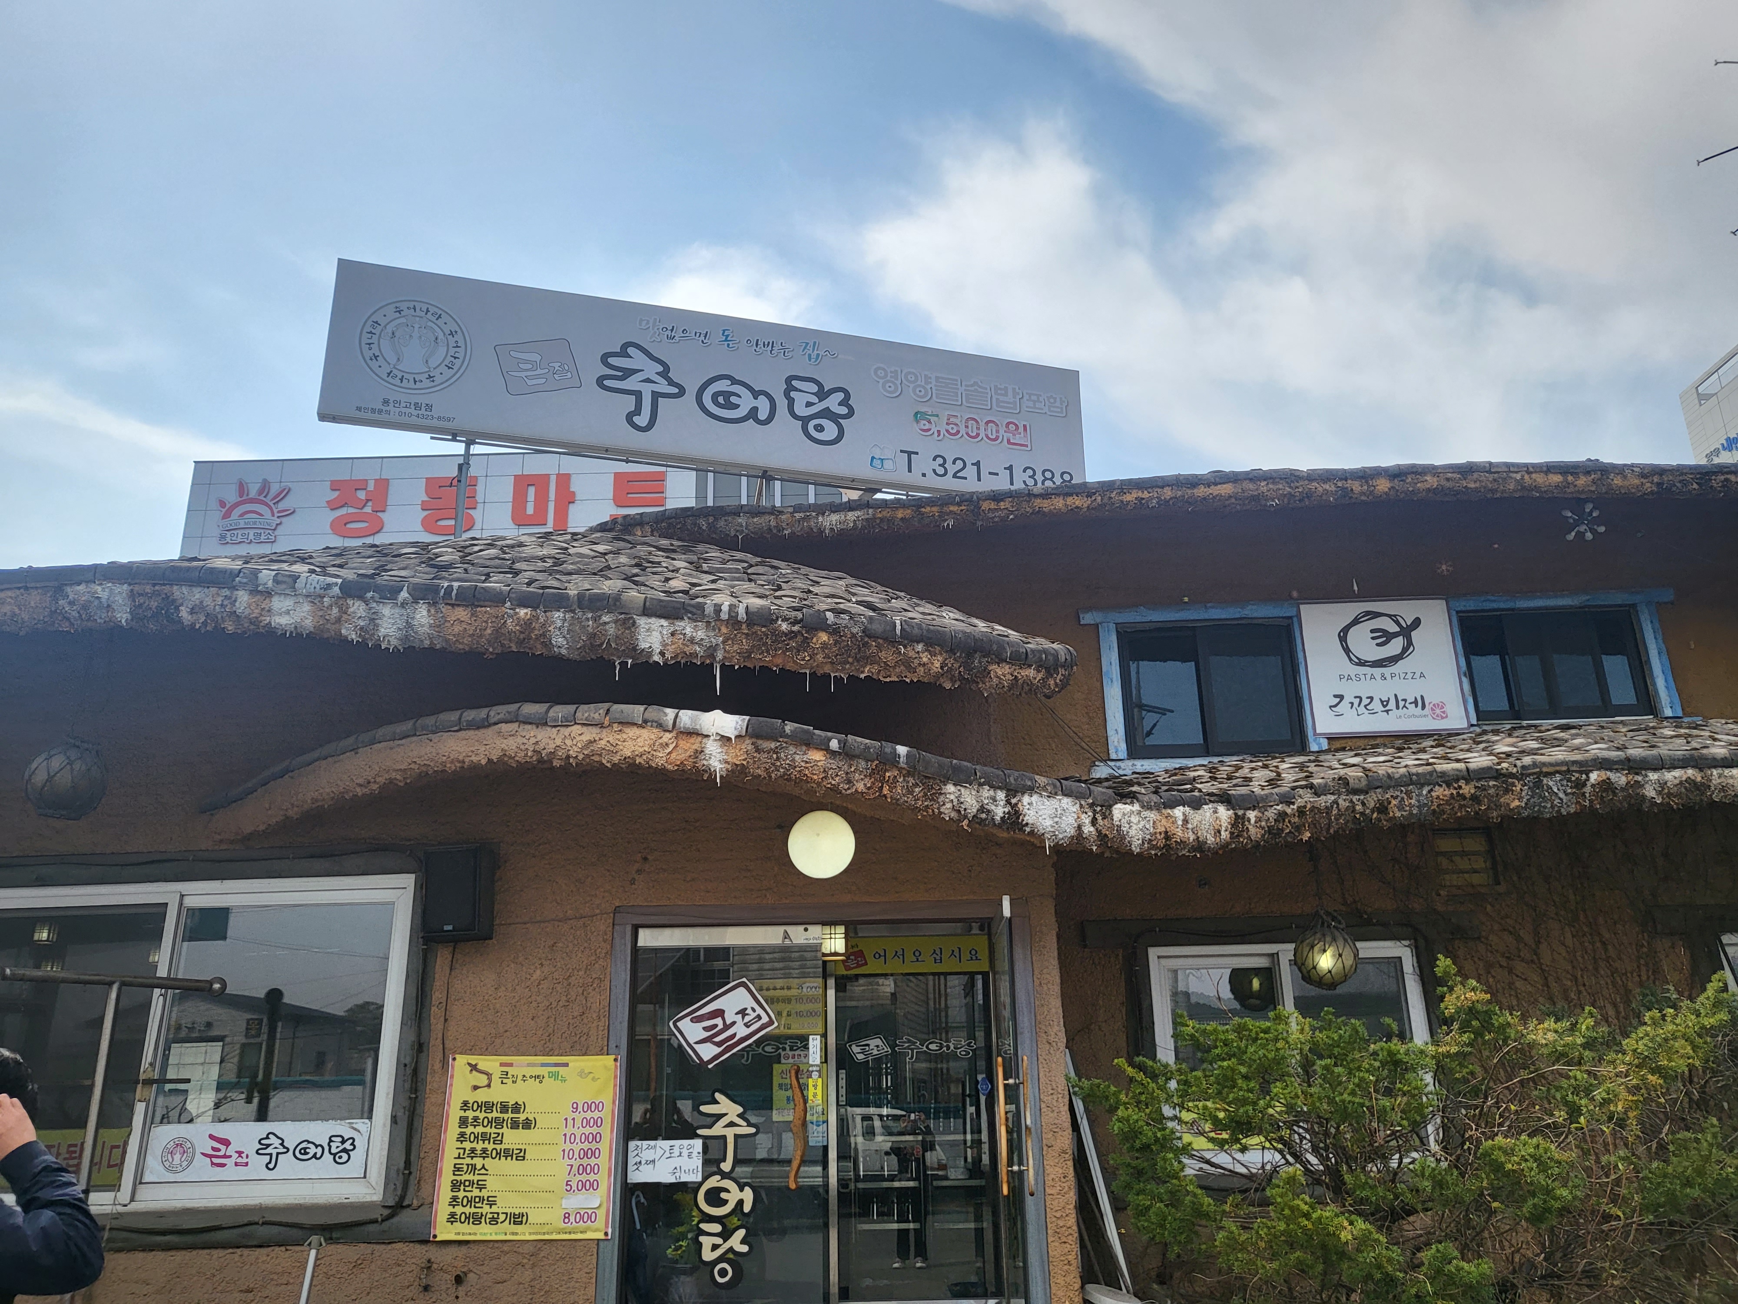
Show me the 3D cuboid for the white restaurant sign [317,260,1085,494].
[{"bbox_3d":[-1.094,-2.047,10.441,6.017,1.312,0.170,5,-20,-15],"label":"white restaurant sign"}]

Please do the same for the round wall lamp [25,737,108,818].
[{"bbox_3d":[-3.351,0.535,5.442,0.306,0.321,0.306,-1,-20,1],"label":"round wall lamp"}]

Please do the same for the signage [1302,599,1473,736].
[{"bbox_3d":[2.873,0.084,7.315,0.833,0.783,0.050,-2,-20,3],"label":"signage"}]

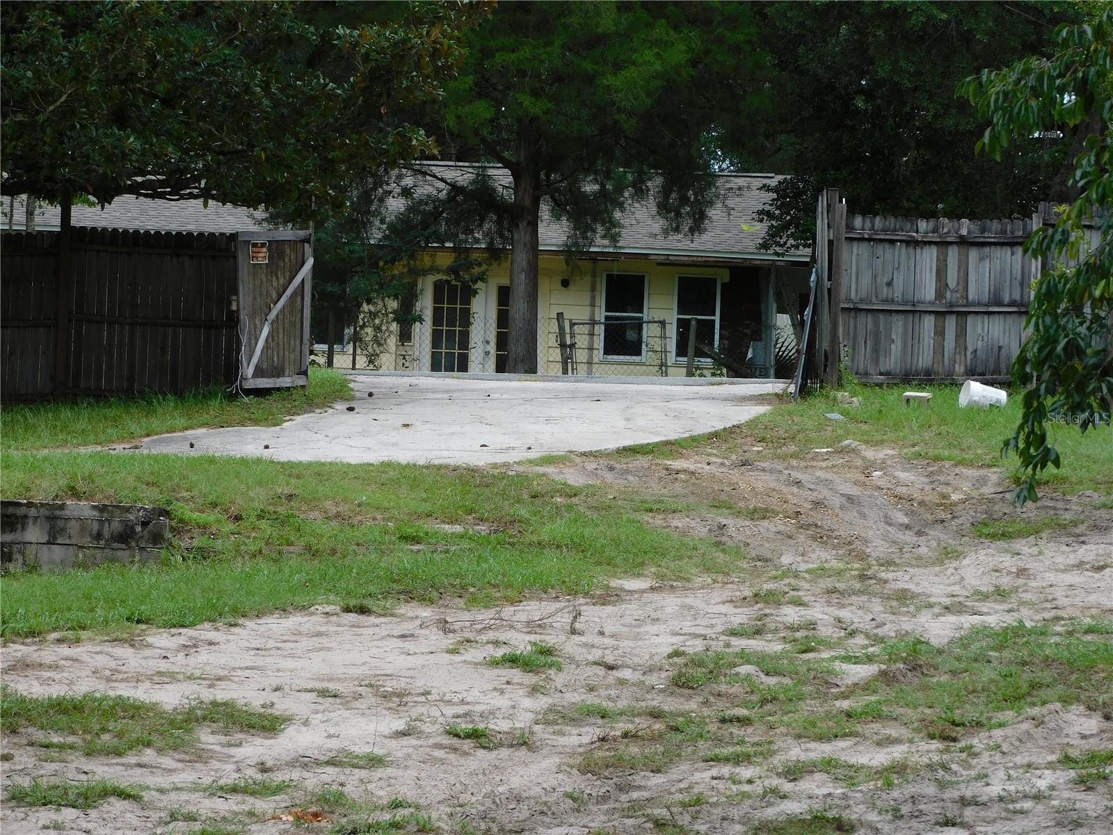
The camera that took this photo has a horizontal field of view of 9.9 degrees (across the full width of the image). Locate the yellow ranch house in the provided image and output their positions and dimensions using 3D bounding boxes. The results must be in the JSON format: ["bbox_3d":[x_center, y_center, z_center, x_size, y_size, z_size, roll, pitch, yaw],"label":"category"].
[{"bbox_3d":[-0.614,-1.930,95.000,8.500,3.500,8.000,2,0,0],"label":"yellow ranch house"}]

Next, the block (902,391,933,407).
[{"bbox_3d":[3.669,-0.146,65.300,0.280,0.200,0.200,2,0,13],"label":"block"}]

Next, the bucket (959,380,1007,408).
[{"bbox_3d":[4.287,-0.192,64.600,0.380,0.305,0.305,14,0,-12],"label":"bucket"}]

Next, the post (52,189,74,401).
[{"bbox_3d":[-5.410,-1.344,70.500,0.120,2.250,0.120,2,0,0],"label":"post"}]

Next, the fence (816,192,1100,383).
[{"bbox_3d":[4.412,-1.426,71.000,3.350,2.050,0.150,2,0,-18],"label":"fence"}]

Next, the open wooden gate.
[{"bbox_3d":[-3.075,-1.177,70.200,1.100,1.740,0.080,2,1,-45],"label":"open wooden gate"}]

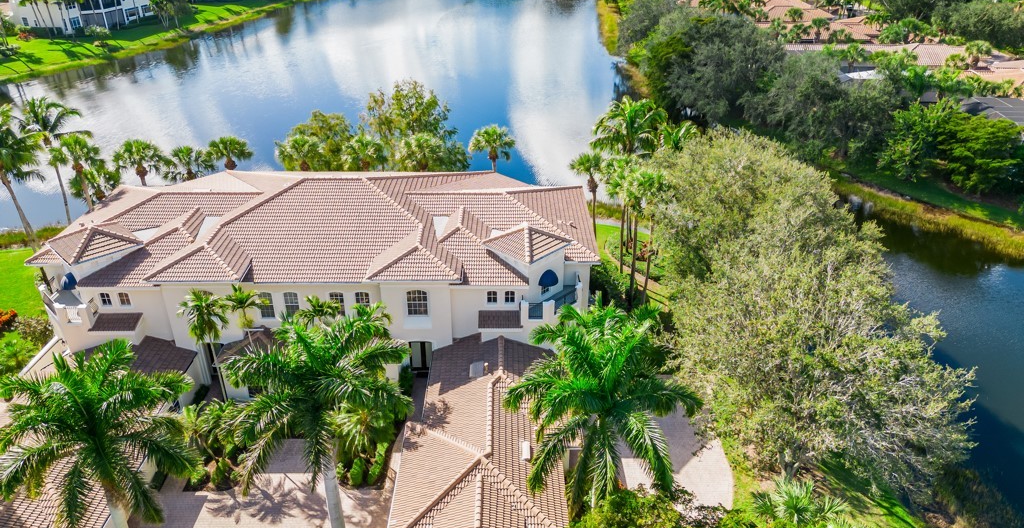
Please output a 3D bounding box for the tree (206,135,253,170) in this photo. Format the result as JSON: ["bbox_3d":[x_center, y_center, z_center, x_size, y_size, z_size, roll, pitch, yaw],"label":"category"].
[{"bbox_3d":[-22.000,-5.541,57.390,3.600,9.200,3.600,0,29,0],"label":"tree"}]

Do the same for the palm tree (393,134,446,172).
[{"bbox_3d":[-7.426,-6.224,58.929,4.190,9.760,4.190,0,30,0],"label":"palm tree"}]

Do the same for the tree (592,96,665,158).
[{"bbox_3d":[8.928,-6.905,56.785,5.500,13.170,5.500,0,30,0],"label":"tree"}]

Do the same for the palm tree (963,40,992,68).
[{"bbox_3d":[62.528,-25.890,95.578,3.720,8.180,3.720,0,30,0],"label":"palm tree"}]

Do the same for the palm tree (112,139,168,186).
[{"bbox_3d":[-30.281,-6.051,59.073,4.460,9.180,4.460,0,30,0],"label":"palm tree"}]

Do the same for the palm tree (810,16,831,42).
[{"bbox_3d":[56.373,-40.977,129.740,3.488,7.076,3.488,0,29,0],"label":"palm tree"}]

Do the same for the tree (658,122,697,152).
[{"bbox_3d":[13.416,-6.506,58.382,4.600,10.920,4.600,0,30,0],"label":"tree"}]

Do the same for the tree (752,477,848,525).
[{"bbox_3d":[14.383,12.509,35.398,4.385,3.189,4.186,0,29,0],"label":"tree"}]

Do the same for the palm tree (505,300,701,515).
[{"bbox_3d":[3.450,8.530,29.295,7.300,11.500,7.100,0,29,0],"label":"palm tree"}]

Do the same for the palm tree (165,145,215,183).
[{"bbox_3d":[-25.400,-5.234,57.558,3.700,8.500,3.700,0,29,0],"label":"palm tree"}]

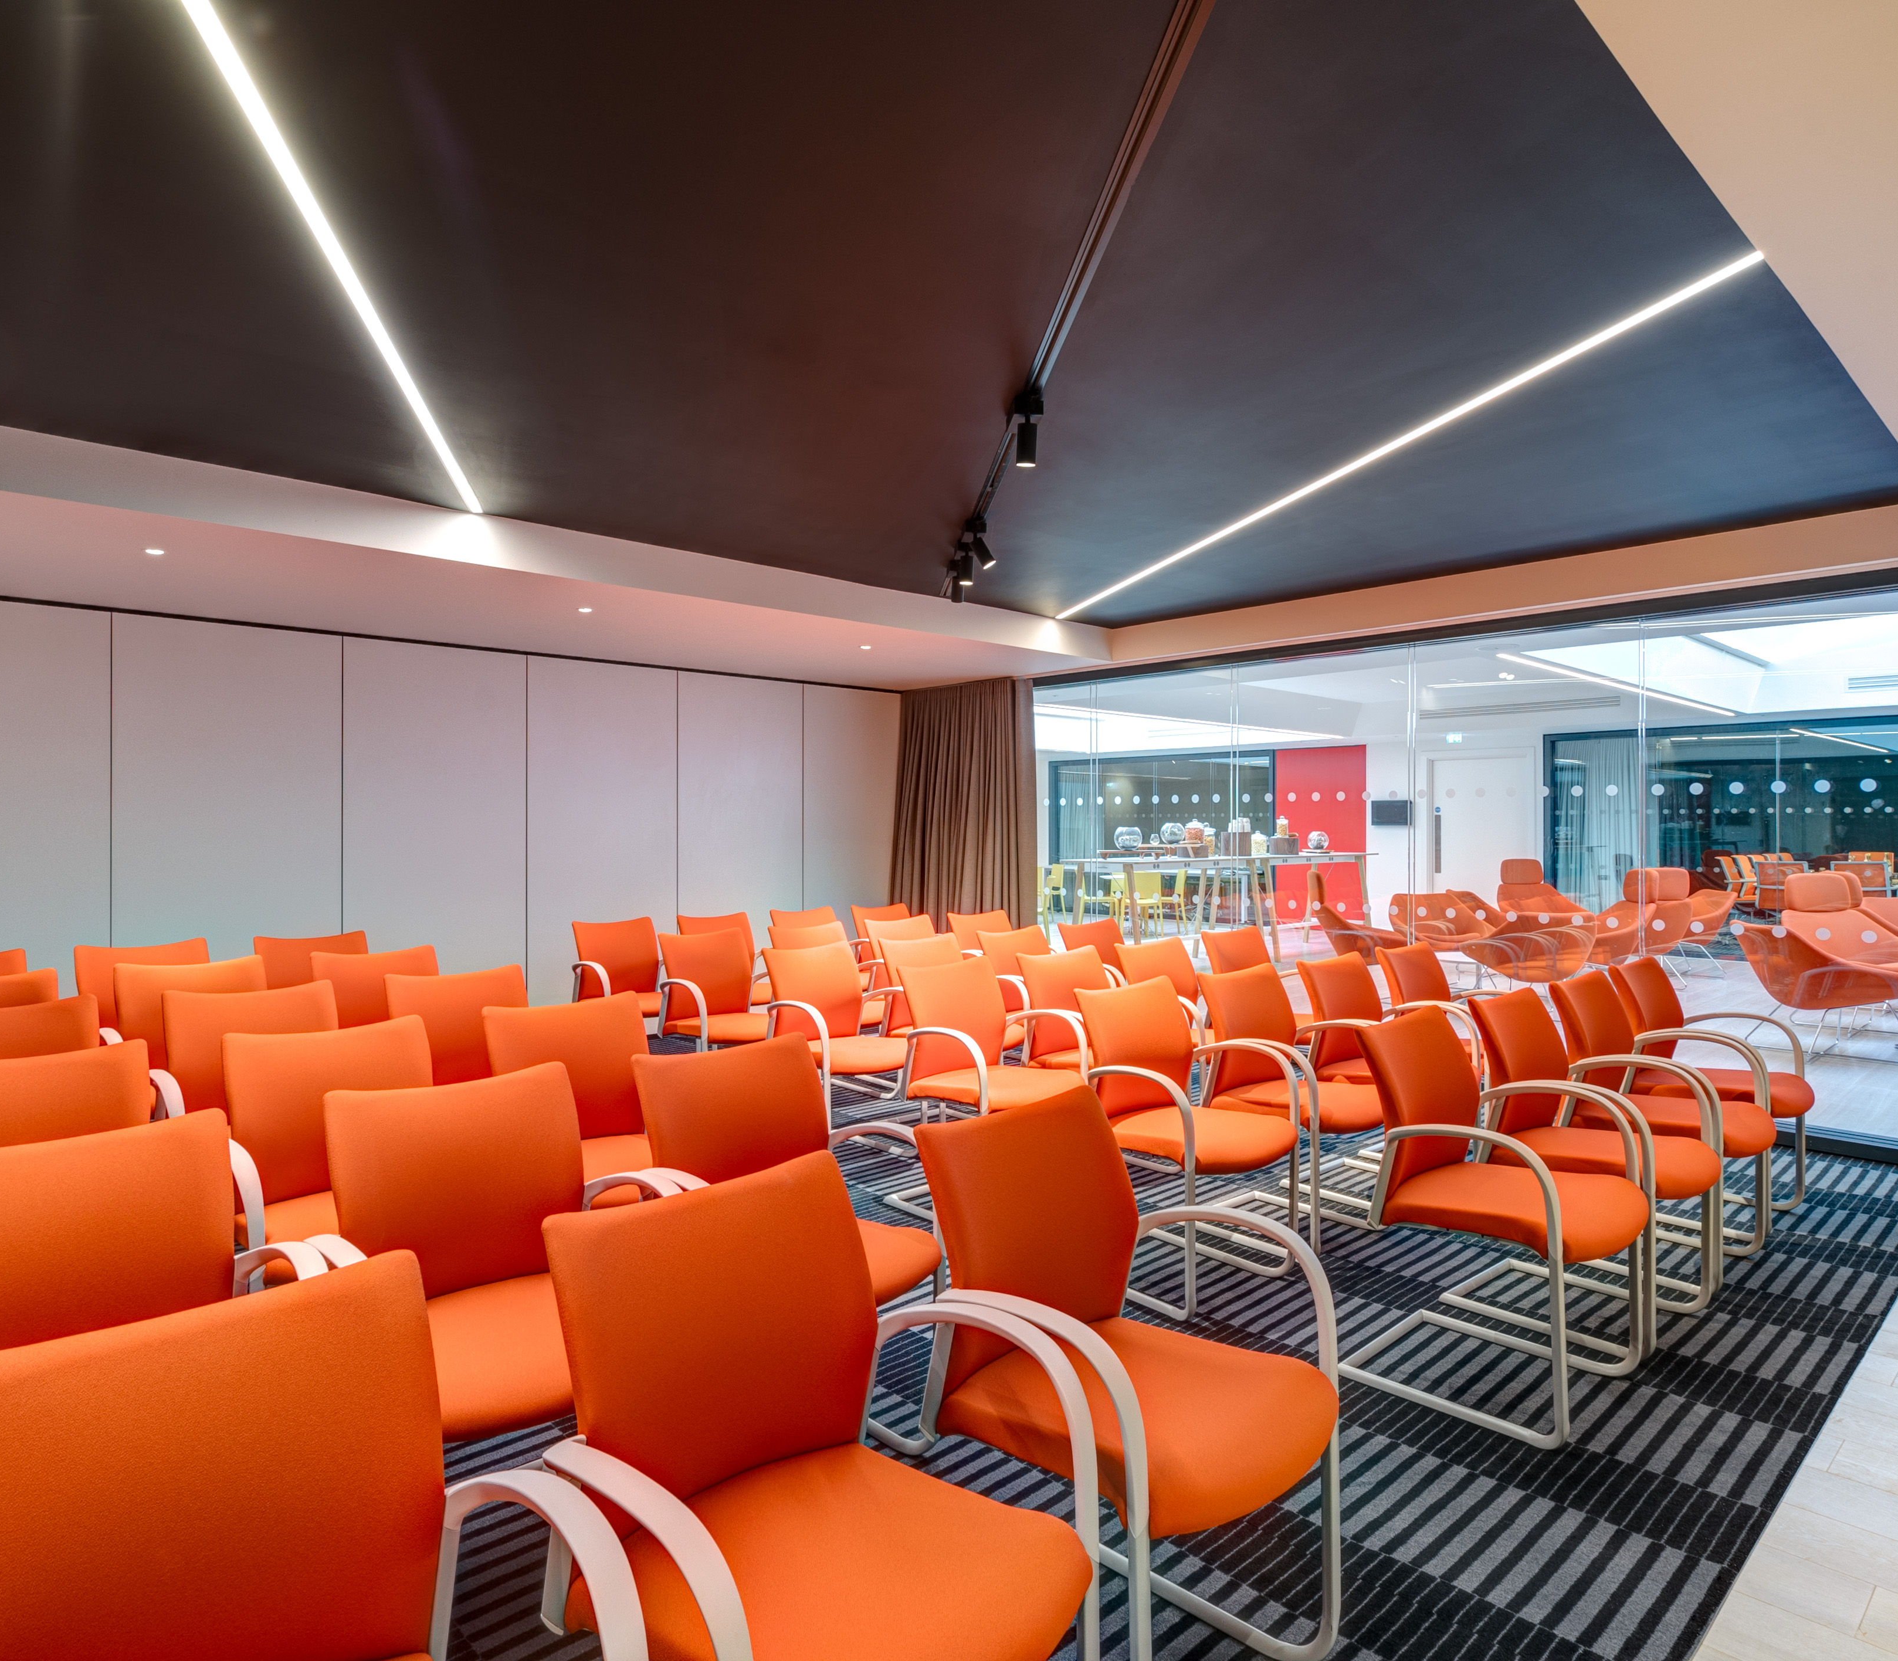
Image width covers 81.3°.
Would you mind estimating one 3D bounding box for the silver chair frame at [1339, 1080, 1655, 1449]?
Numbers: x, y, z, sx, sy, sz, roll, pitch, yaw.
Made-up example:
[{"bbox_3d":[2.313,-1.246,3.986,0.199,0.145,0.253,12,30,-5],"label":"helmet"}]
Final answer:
[{"bbox_3d":[1.339,1.020,2.738,0.592,0.667,0.548,0,1,-42],"label":"silver chair frame"}]

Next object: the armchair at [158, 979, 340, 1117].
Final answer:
[{"bbox_3d":[-1.986,0.903,3.218,0.592,0.870,0.575,0,1,-42],"label":"armchair"}]

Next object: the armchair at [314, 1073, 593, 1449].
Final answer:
[{"bbox_3d":[-0.781,0.890,1.928,0.579,0.848,0.585,0,0,-43],"label":"armchair"}]

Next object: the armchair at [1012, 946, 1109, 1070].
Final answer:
[{"bbox_3d":[0.588,0.905,4.181,0.592,0.870,0.575,0,1,-42],"label":"armchair"}]

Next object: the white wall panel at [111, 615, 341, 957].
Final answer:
[{"bbox_3d":[-3.622,0.159,5.584,0.981,2.311,0.100,0,1,-42],"label":"white wall panel"}]

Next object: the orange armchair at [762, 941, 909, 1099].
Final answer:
[{"bbox_3d":[-0.440,0.900,4.361,0.592,0.870,0.575,0,1,-42],"label":"orange armchair"}]

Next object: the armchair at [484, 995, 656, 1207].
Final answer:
[{"bbox_3d":[-0.940,0.915,3.034,0.575,0.860,0.620,0,0,-42],"label":"armchair"}]

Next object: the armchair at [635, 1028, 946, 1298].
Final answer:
[{"bbox_3d":[-0.356,0.916,2.344,0.592,0.870,0.575,0,1,-42],"label":"armchair"}]

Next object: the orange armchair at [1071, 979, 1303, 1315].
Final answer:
[{"bbox_3d":[0.708,0.913,3.302,0.575,0.860,0.620,0,0,-42],"label":"orange armchair"}]

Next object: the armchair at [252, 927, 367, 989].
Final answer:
[{"bbox_3d":[-2.808,0.910,4.991,0.575,0.860,0.620,0,0,-42],"label":"armchair"}]

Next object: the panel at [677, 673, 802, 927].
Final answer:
[{"bbox_3d":[-1.432,0.152,7.556,0.980,2.311,0.100,0,1,-42],"label":"panel"}]

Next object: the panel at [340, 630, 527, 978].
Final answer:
[{"bbox_3d":[-2.893,0.157,6.240,0.981,2.311,0.100,0,1,-42],"label":"panel"}]

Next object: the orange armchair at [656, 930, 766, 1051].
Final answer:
[{"bbox_3d":[-0.982,0.893,4.954,0.579,0.848,0.585,0,0,-43],"label":"orange armchair"}]

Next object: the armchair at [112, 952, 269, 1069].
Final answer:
[{"bbox_3d":[-2.676,0.914,3.979,0.575,0.860,0.620,0,0,-42],"label":"armchair"}]

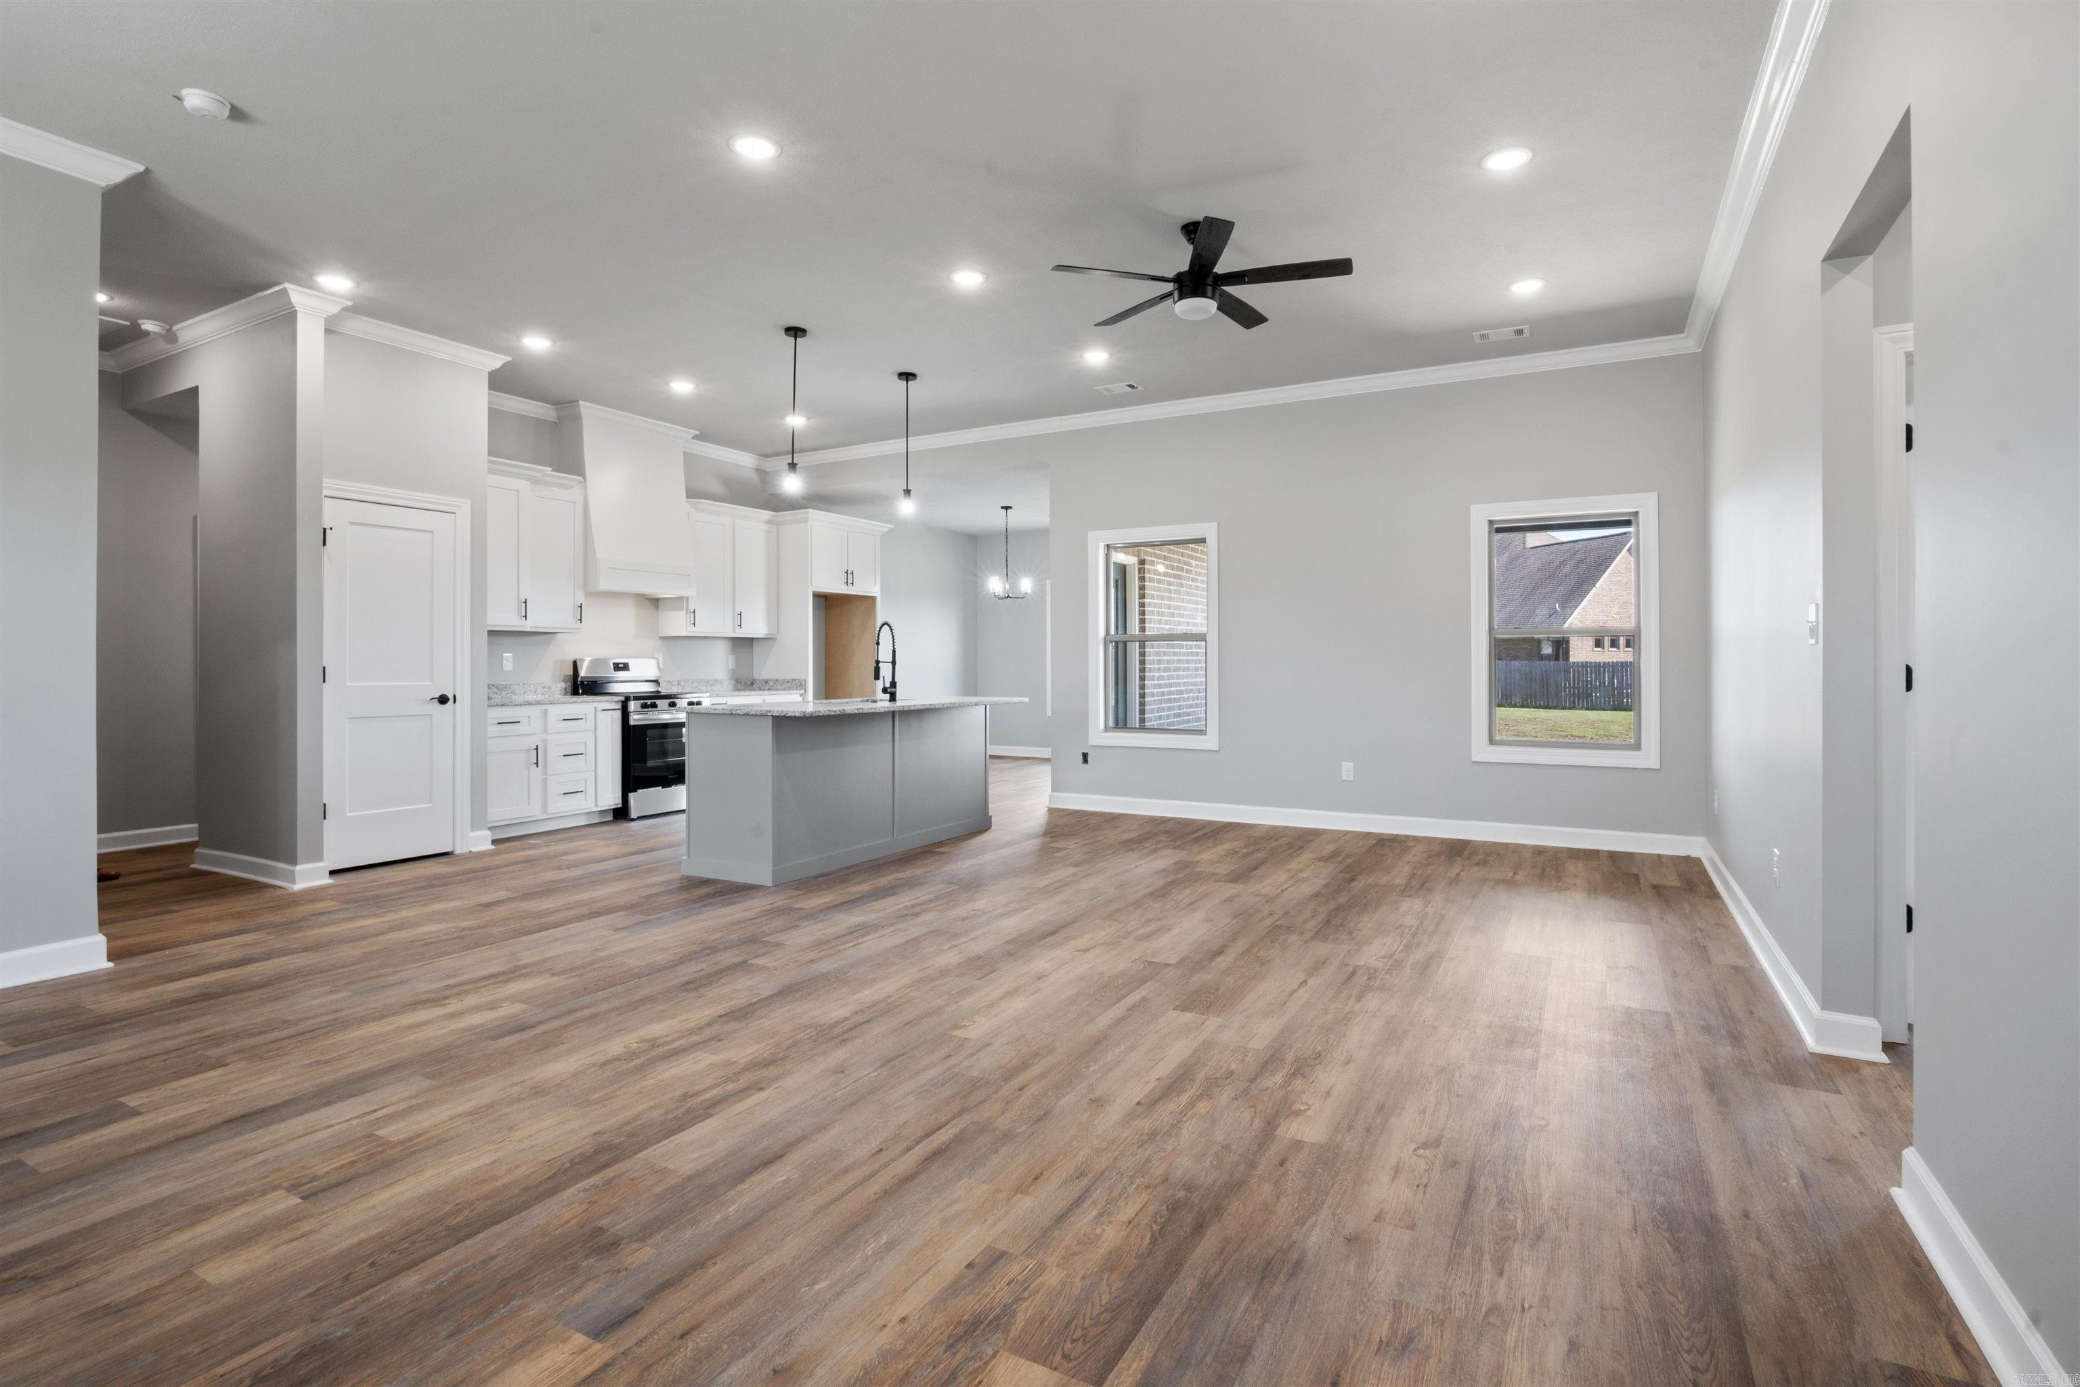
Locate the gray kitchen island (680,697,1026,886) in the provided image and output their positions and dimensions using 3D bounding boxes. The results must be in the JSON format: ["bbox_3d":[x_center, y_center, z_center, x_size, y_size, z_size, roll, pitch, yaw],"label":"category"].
[{"bbox_3d":[-1.032,0.512,5.721,0.940,0.914,2.060,1,1,30],"label":"gray kitchen island"}]

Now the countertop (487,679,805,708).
[{"bbox_3d":[-3.180,-0.031,7.357,0.650,0.130,2.870,1,1,30],"label":"countertop"}]

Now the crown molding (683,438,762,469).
[{"bbox_3d":[-2.900,-2.194,8.467,0.091,0.103,1.171,1,2,31],"label":"crown molding"}]

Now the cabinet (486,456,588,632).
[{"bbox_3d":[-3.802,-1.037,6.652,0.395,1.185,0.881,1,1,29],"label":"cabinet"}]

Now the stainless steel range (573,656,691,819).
[{"bbox_3d":[-3.157,0.327,7.366,0.690,1.190,0.757,1,1,30],"label":"stainless steel range"}]

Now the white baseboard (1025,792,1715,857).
[{"bbox_3d":[2.053,0.892,6.622,4.441,0.129,0.034,1,2,27],"label":"white baseboard"}]

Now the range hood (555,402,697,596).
[{"bbox_3d":[-3.295,-1.463,7.401,0.460,1.360,1.000,1,1,30],"label":"range hood"}]

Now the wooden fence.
[{"bbox_3d":[19.307,-0.281,34.000,5.200,1.750,0.100,1,1,27],"label":"wooden fence"}]

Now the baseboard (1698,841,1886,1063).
[{"bbox_3d":[3.135,0.954,4.032,0.180,0.132,3.170,1,1,30],"label":"baseboard"}]

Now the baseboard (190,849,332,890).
[{"bbox_3d":[-4.302,0.924,5.101,1.190,0.132,0.180,1,1,30],"label":"baseboard"}]

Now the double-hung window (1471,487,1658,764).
[{"bbox_3d":[3.369,-0.382,5.977,1.037,1.689,0.097,1,1,29],"label":"double-hung window"}]

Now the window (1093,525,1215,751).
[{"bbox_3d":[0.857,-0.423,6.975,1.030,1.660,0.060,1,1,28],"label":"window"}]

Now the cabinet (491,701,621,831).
[{"bbox_3d":[-3.647,0.505,6.605,0.610,0.880,1.080,1,1,30],"label":"cabinet"}]

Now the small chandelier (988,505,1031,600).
[{"bbox_3d":[-0.324,-1.472,9.710,0.474,0.958,0.474,0,1,0],"label":"small chandelier"}]

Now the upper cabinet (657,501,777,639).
[{"bbox_3d":[-2.848,-1.058,8.220,0.370,1.140,1.010,1,1,30],"label":"upper cabinet"}]

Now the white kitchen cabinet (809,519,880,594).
[{"bbox_3d":[-2.153,-1.289,9.143,0.637,0.680,0.968,1,1,29],"label":"white kitchen cabinet"}]

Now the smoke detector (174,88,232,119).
[{"bbox_3d":[-2.897,-2.047,3.212,0.142,0.051,0.142,1,2,27],"label":"smoke detector"}]

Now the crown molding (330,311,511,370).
[{"bbox_3d":[-3.728,-2.099,5.566,0.086,0.103,1.021,1,2,31],"label":"crown molding"}]

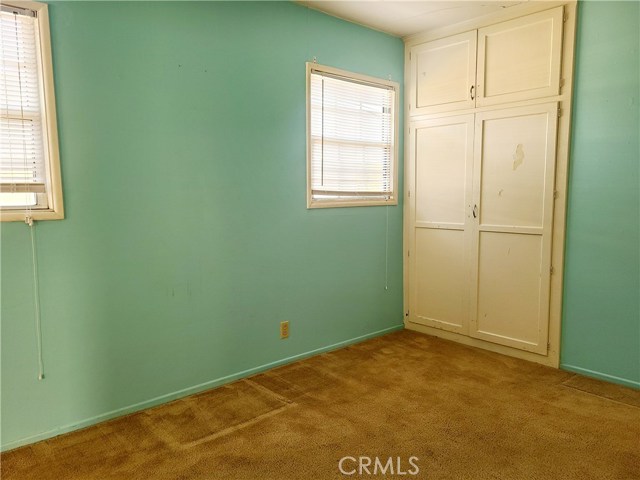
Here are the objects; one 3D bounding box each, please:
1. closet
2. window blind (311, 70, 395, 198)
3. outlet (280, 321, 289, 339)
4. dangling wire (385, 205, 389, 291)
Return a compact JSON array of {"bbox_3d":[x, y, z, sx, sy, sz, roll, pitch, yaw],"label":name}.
[{"bbox_3d":[1.362,-0.399,3.788,0.500,2.442,1.317,-5,8,-42],"label":"closet"},{"bbox_3d":[0.275,-0.770,3.661,0.899,0.870,0.040,-5,8,-42],"label":"window blind"},{"bbox_3d":[-0.240,0.626,3.328,0.072,0.116,0.010,-5,8,-42],"label":"outlet"},{"bbox_3d":[0.558,0.065,3.954,0.025,0.712,0.025,-5,8,-42],"label":"dangling wire"}]

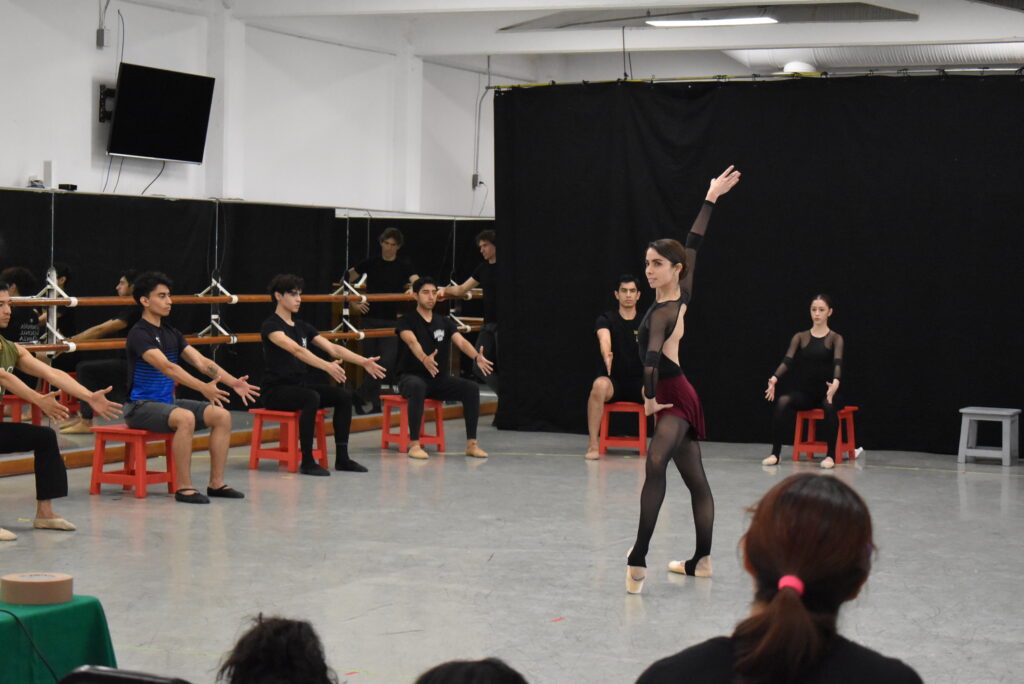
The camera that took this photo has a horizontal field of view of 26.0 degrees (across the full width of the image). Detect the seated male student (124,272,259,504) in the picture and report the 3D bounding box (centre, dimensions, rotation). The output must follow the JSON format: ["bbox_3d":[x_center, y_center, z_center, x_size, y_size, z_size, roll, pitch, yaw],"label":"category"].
[{"bbox_3d":[-1.918,0.255,13.000,0.810,1.315,0.550,2,2,28],"label":"seated male student"}]

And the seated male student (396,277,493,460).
[{"bbox_3d":[-0.537,0.172,16.221,0.600,1.300,0.780,0,2,-25],"label":"seated male student"}]

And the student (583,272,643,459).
[{"bbox_3d":[0.871,0.182,16.427,0.620,1.340,0.740,1,2,-7],"label":"student"}]

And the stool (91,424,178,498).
[{"bbox_3d":[-2.238,0.705,13.182,0.395,0.392,0.360,2,2,25],"label":"stool"}]

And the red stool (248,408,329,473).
[{"bbox_3d":[-1.501,0.660,14.971,0.375,0.400,0.375,2,2,31],"label":"red stool"}]

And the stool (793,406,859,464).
[{"bbox_3d":[2.281,0.670,16.213,0.395,0.392,0.360,2,2,25],"label":"stool"}]

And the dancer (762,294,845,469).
[{"bbox_3d":[2.190,0.271,16.193,0.540,1.230,0.760,2,2,24],"label":"dancer"}]

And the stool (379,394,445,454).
[{"bbox_3d":[-0.738,0.611,16.591,0.360,0.392,0.395,0,2,-32],"label":"stool"}]

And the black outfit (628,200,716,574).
[{"bbox_3d":[0.692,0.221,9.713,0.410,1.690,0.550,1,2,10],"label":"black outfit"}]

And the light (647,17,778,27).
[{"bbox_3d":[1.730,-2.777,19.200,1.180,0.070,0.280,2,2,24],"label":"light"}]

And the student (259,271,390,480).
[{"bbox_3d":[-1.307,0.205,14.778,0.820,1.310,0.520,2,2,34],"label":"student"}]

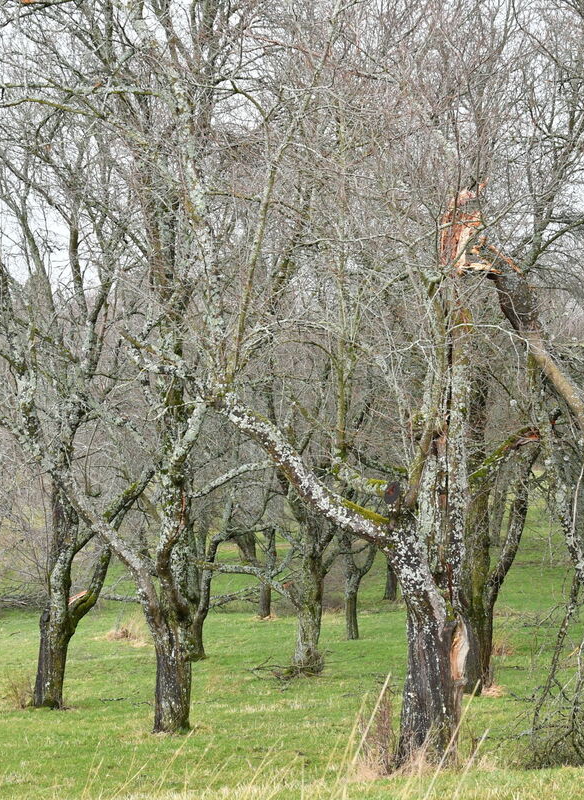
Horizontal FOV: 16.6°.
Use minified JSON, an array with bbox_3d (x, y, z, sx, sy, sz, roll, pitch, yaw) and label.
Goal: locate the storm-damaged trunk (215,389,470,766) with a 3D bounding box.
[{"bbox_3d":[0.467,1.642,18.500,2.368,3.497,1.000,0,0,0],"label":"storm-damaged trunk"}]

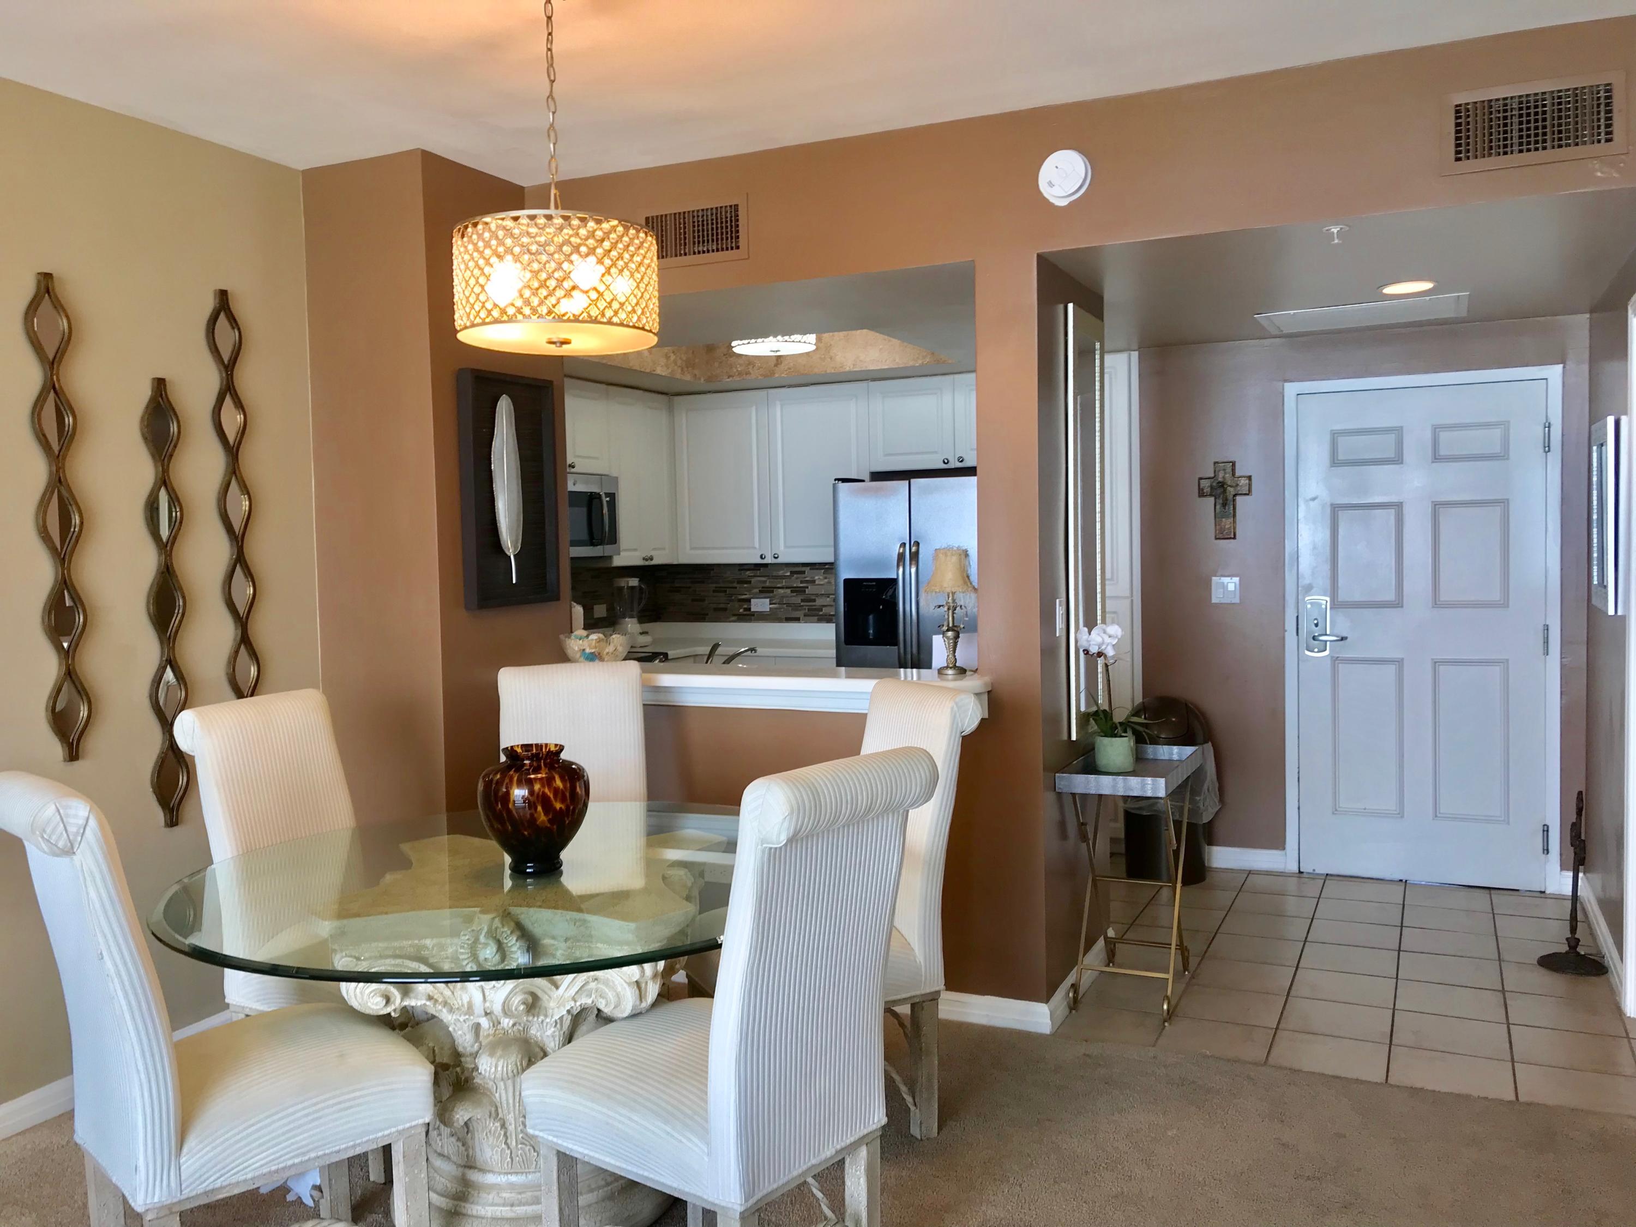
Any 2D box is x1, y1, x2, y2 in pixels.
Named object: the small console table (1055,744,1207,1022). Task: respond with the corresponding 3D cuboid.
[{"bbox_3d":[1.008,0.835,4.214,0.320,0.752,0.660,1,4,25],"label":"small console table"}]

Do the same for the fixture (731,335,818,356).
[{"bbox_3d":[-0.194,-1.284,5.873,0.390,0.210,0.390,0,4,25],"label":"fixture"}]

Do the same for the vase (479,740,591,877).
[{"bbox_3d":[-0.631,0.434,2.942,0.250,0.278,0.250,-1,3,0],"label":"vase"}]

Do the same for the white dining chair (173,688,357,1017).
[{"bbox_3d":[-1.193,0.769,3.325,0.660,1.090,0.450,0,4,27],"label":"white dining chair"}]

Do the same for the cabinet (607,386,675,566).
[{"bbox_3d":[-1.052,-0.709,6.954,0.330,0.897,0.620,1,4,25],"label":"cabinet"}]

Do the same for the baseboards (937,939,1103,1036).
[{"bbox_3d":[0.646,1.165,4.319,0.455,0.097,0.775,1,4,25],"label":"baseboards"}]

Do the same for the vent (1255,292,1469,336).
[{"bbox_3d":[2.057,-1.130,5.001,0.715,0.030,0.550,1,4,25],"label":"vent"}]

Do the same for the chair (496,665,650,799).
[{"bbox_3d":[-0.729,0.725,3.927,0.450,1.090,0.660,-2,3,-7],"label":"chair"}]

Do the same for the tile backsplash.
[{"bbox_3d":[-0.539,-0.087,7.009,1.260,0.335,0.810,1,4,25],"label":"tile backsplash"}]

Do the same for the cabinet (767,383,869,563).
[{"bbox_3d":[0.075,-0.729,6.946,0.572,0.907,0.330,1,4,25],"label":"cabinet"}]

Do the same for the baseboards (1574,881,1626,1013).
[{"bbox_3d":[2.744,1.104,4.628,0.016,0.110,1.350,0,4,25],"label":"baseboards"}]

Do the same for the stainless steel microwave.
[{"bbox_3d":[-1.321,-0.479,6.412,0.390,0.420,0.760,0,4,25],"label":"stainless steel microwave"}]

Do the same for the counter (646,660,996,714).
[{"bbox_3d":[-0.210,0.236,4.138,1.540,0.115,0.340,1,4,25],"label":"counter"}]

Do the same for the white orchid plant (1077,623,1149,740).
[{"bbox_3d":[0.922,0.222,4.142,0.200,0.400,0.200,0,4,25],"label":"white orchid plant"}]

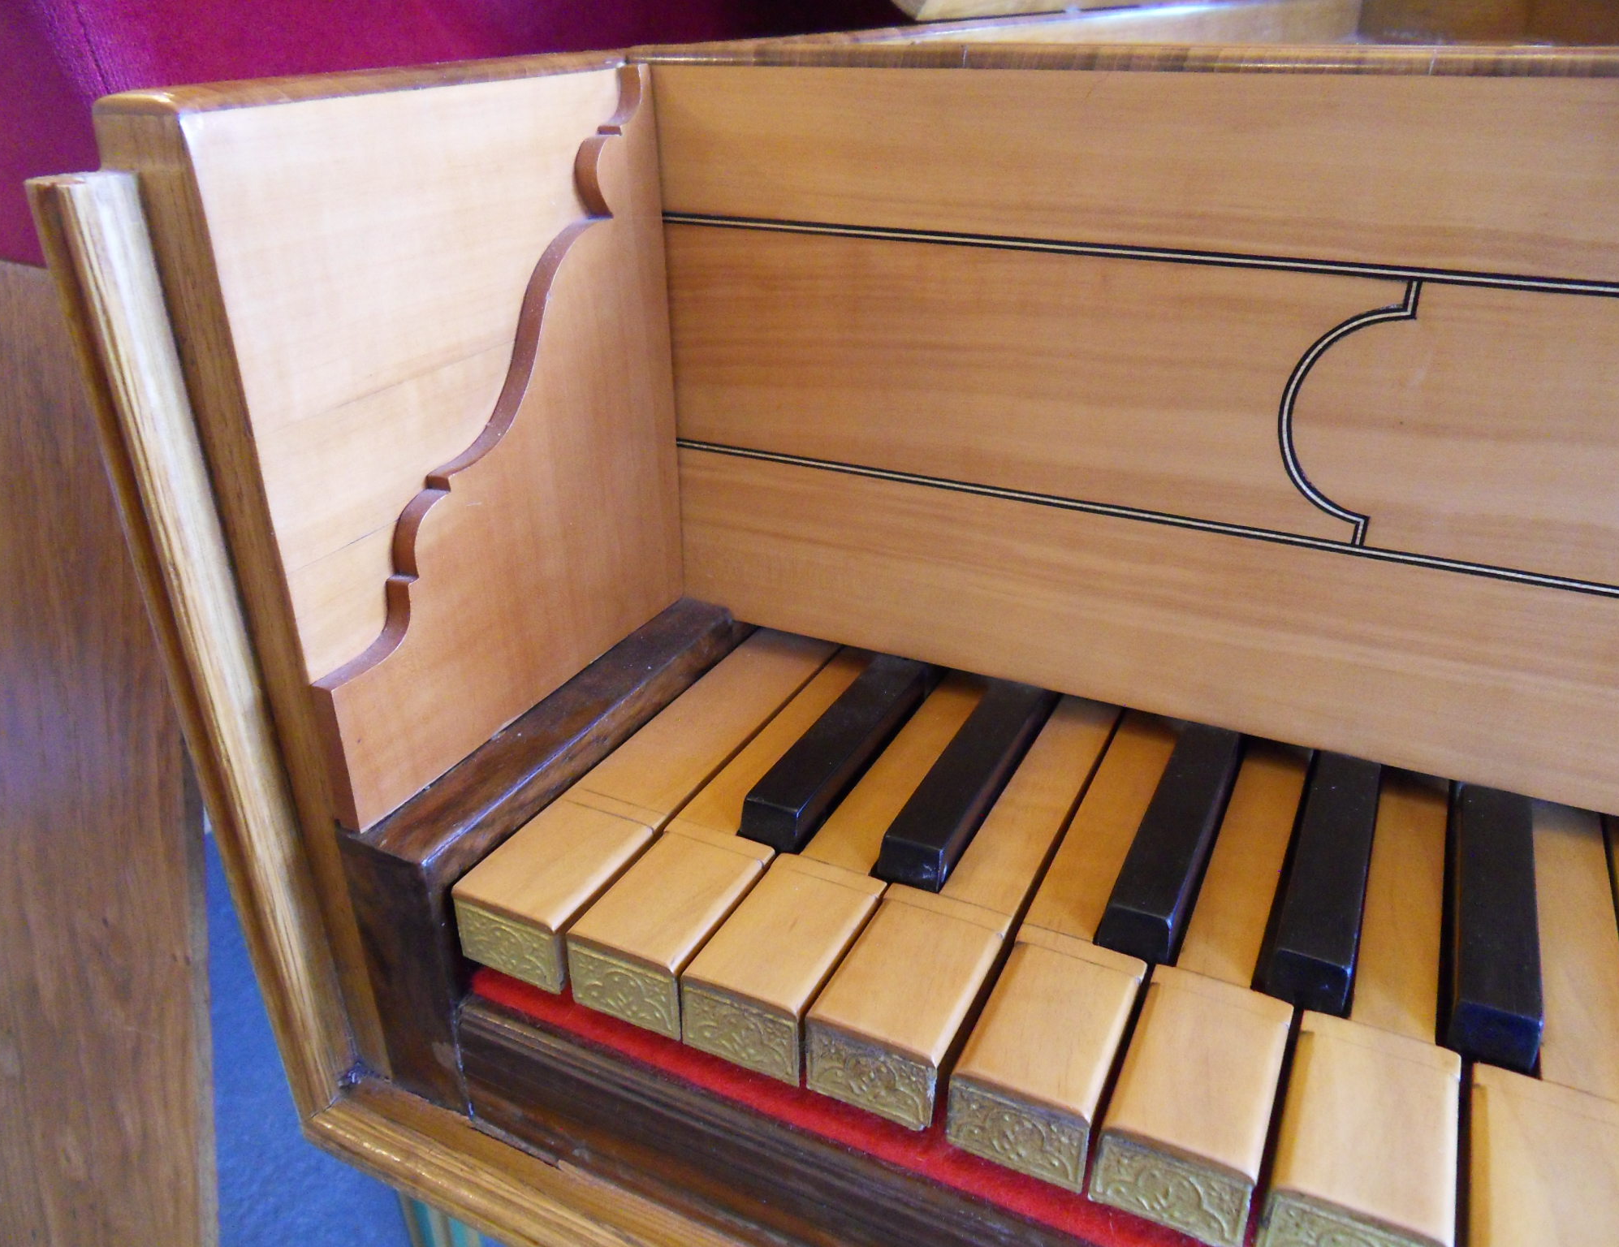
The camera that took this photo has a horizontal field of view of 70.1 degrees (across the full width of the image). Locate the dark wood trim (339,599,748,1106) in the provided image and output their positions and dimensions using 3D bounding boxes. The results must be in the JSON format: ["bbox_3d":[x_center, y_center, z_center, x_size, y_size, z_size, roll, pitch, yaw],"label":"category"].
[{"bbox_3d":[-0.052,0.045,0.265,0.020,0.063,0.113,12,29,23],"label":"dark wood trim"}]

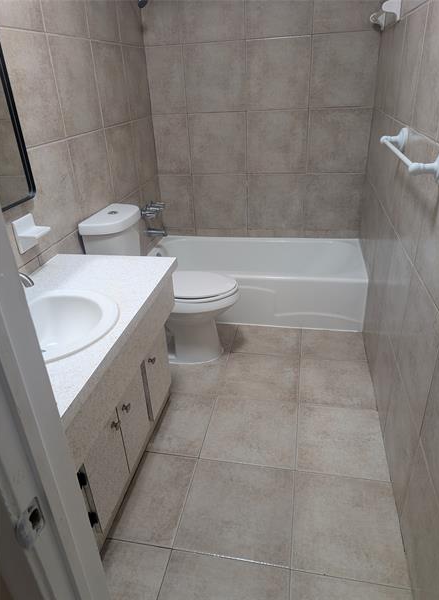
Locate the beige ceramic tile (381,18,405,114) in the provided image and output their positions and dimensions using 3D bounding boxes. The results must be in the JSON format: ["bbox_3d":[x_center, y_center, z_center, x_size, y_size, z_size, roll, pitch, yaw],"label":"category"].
[{"bbox_3d":[0.858,-1.137,2.058,0.010,0.406,0.406,3,29,11],"label":"beige ceramic tile"}]

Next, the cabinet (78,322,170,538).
[{"bbox_3d":[-0.575,0.539,1.647,0.479,0.528,1.045,3,28,11],"label":"cabinet"}]

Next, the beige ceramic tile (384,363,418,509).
[{"bbox_3d":[0.681,0.527,1.569,0.014,0.419,0.394,3,29,11],"label":"beige ceramic tile"}]

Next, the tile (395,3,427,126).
[{"bbox_3d":[0.786,-0.946,1.711,0.014,0.405,0.402,3,29,11],"label":"tile"}]

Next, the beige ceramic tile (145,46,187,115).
[{"bbox_3d":[-0.358,-1.478,2.820,0.262,0.405,0.014,3,29,11],"label":"beige ceramic tile"}]

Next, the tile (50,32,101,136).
[{"bbox_3d":[-0.683,-1.029,2.009,0.014,0.405,0.399,3,29,11],"label":"tile"}]

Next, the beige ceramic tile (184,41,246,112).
[{"bbox_3d":[-0.026,-1.462,2.751,0.409,0.408,0.010,3,28,11],"label":"beige ceramic tile"}]

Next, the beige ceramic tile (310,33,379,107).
[{"bbox_3d":[0.774,-1.418,2.599,0.395,0.405,0.014,3,29,11],"label":"beige ceramic tile"}]

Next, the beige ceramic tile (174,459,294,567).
[{"bbox_3d":[0.077,0.798,1.601,0.418,0.010,0.398,3,29,11],"label":"beige ceramic tile"}]

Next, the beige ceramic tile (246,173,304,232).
[{"bbox_3d":[0.415,-0.715,3.058,0.413,0.412,0.010,3,28,11],"label":"beige ceramic tile"}]

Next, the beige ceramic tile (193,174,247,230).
[{"bbox_3d":[0.012,-0.735,3.136,0.409,0.412,0.010,3,28,11],"label":"beige ceramic tile"}]

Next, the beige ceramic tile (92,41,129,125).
[{"bbox_3d":[-0.607,-1.214,2.348,0.014,0.405,0.399,3,29,11],"label":"beige ceramic tile"}]

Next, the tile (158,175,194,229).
[{"bbox_3d":[-0.316,-0.741,3.177,0.261,0.405,0.010,3,29,11],"label":"tile"}]

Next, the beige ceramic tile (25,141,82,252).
[{"bbox_3d":[-0.731,-0.464,1.831,0.010,0.413,0.412,3,29,11],"label":"beige ceramic tile"}]

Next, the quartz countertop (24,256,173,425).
[{"bbox_3d":[-0.566,0.077,1.396,0.564,0.039,1.086,3,29,11],"label":"quartz countertop"}]

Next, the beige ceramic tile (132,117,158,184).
[{"bbox_3d":[-0.508,-1.030,2.866,0.010,0.408,0.380,3,28,11],"label":"beige ceramic tile"}]

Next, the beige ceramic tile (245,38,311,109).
[{"bbox_3d":[0.377,-1.442,2.673,0.413,0.408,0.010,3,28,11],"label":"beige ceramic tile"}]

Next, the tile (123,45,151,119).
[{"bbox_3d":[-0.524,-1.382,2.659,0.010,0.406,0.360,3,29,11],"label":"tile"}]

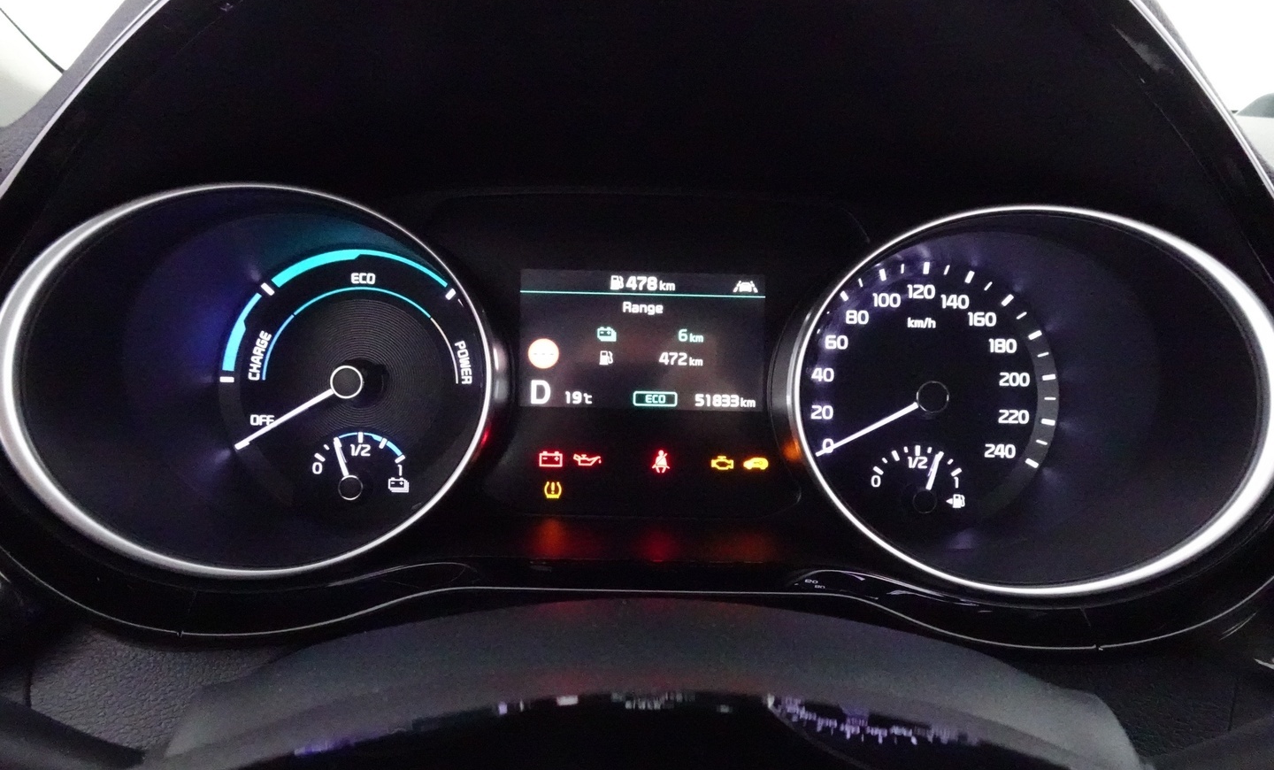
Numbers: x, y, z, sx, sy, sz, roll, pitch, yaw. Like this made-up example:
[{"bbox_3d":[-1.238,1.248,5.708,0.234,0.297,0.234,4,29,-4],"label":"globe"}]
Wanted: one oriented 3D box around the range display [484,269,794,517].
[{"bbox_3d":[0.001,0.003,0.338,0.117,0.092,0.015,1,0,0],"label":"range display"}]

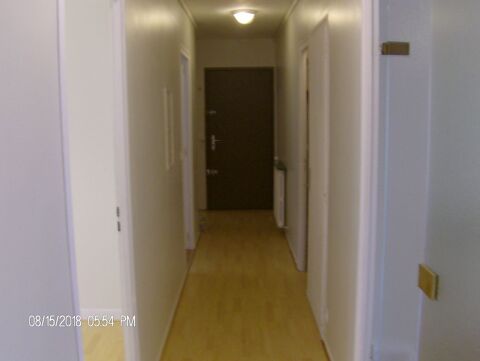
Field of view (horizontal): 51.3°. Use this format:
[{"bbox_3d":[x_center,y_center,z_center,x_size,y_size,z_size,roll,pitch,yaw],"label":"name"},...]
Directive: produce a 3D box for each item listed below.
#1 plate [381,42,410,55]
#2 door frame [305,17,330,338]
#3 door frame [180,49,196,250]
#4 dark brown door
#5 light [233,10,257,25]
[{"bbox_3d":[0.641,-0.544,2.060,0.115,0.050,0.025,0,9,0],"label":"plate"},{"bbox_3d":[0.584,-0.043,3.619,0.101,2.111,0.889,0,9,0],"label":"door frame"},{"bbox_3d":[-0.528,-0.195,4.846,0.121,2.040,0.909,0,9,0],"label":"door frame"},{"bbox_3d":[0.004,-0.586,7.308,0.980,2.060,0.071,0,9,0],"label":"dark brown door"},{"bbox_3d":[0.045,-1.632,5.043,0.250,0.130,0.250,0,9,0],"label":"light"}]

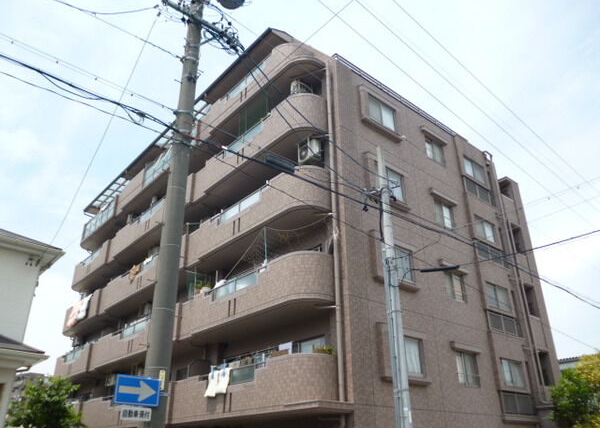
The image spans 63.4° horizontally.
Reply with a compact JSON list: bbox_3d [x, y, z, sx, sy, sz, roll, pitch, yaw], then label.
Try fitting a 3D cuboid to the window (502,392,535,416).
[{"bbox_3d":[7.559,6.541,16.771,1.900,0.680,0.140,20,-33,-35],"label":"window"}]

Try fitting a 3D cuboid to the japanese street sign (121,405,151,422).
[{"bbox_3d":[-2.055,2.524,6.100,0.410,0.165,0.030,19,-32,-33],"label":"japanese street sign"}]

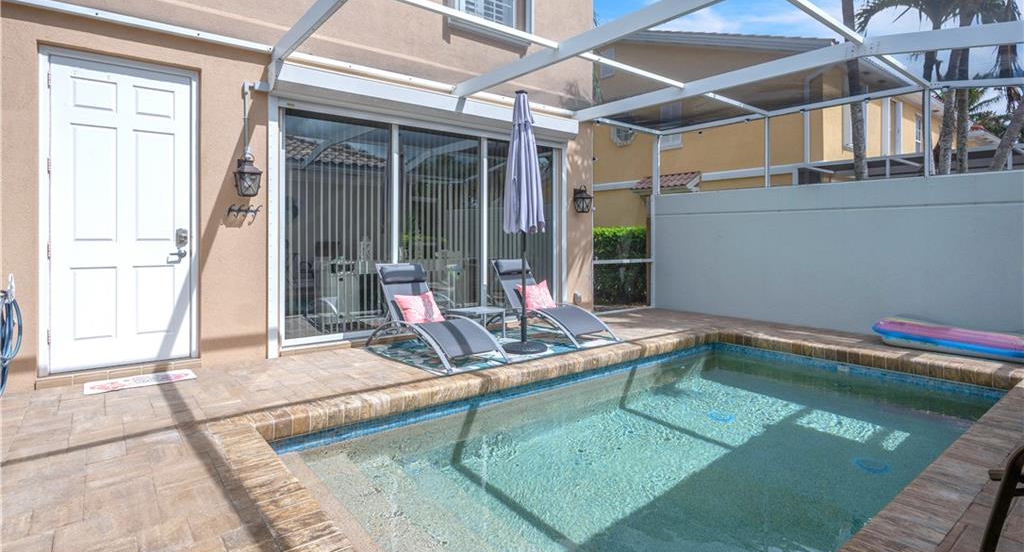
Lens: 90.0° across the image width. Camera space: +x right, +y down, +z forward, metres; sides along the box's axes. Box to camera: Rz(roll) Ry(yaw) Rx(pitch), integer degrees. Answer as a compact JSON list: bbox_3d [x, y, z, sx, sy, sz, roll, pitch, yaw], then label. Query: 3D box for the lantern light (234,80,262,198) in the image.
[{"bbox_3d":[-2.320,-1.192,4.489,0.240,1.000,0.250,-2,3,-38],"label":"lantern light"}]

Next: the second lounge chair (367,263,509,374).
[{"bbox_3d":[-0.744,0.338,4.942,0.620,0.850,1.500,-2,3,-42],"label":"second lounge chair"}]

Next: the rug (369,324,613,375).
[{"bbox_3d":[-0.133,0.717,5.394,2.190,0.012,1.440,-2,3,-40],"label":"rug"}]

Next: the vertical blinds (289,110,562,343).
[{"bbox_3d":[-0.765,-0.549,6.056,3.680,2.330,0.130,-2,3,-38],"label":"vertical blinds"}]

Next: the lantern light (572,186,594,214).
[{"bbox_3d":[0.987,-1.055,7.078,0.230,0.380,0.250,-2,3,-38],"label":"lantern light"}]

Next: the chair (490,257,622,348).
[{"bbox_3d":[0.454,0.259,5.943,0.620,0.850,1.520,-2,3,-40],"label":"chair"}]

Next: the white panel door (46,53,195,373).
[{"bbox_3d":[-3.165,-0.483,4.190,0.935,2.440,0.070,-2,3,-38],"label":"white panel door"}]

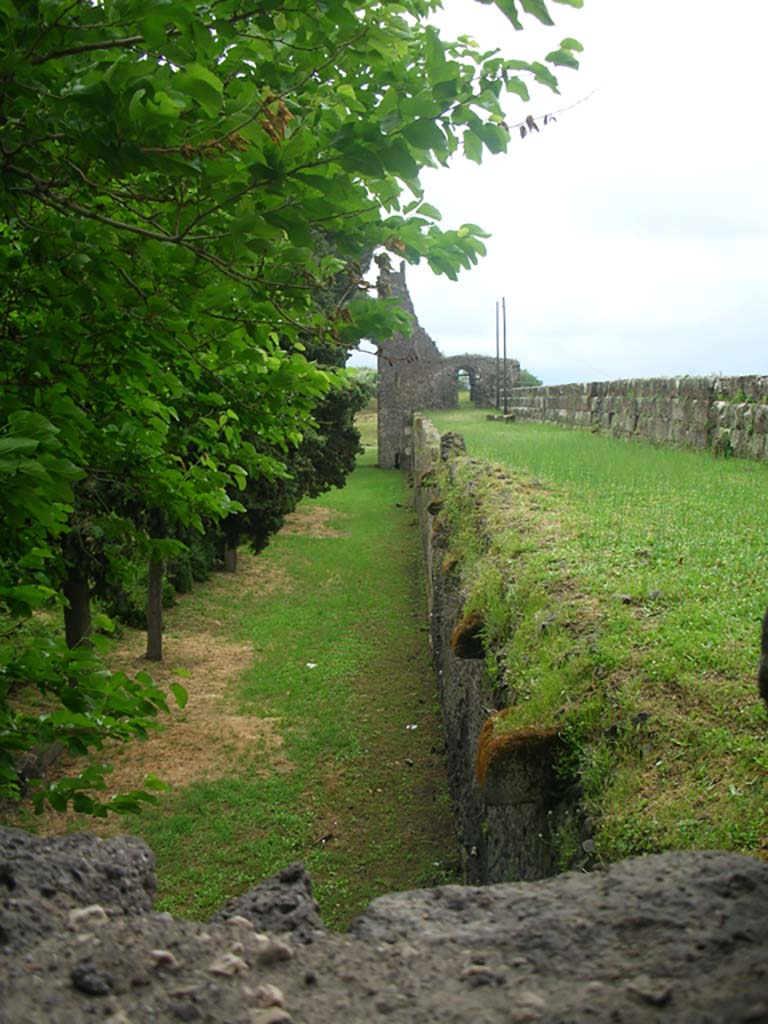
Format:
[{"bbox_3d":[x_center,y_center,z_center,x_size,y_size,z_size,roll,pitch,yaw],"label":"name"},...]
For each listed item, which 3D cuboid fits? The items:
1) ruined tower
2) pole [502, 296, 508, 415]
[{"bbox_3d":[3.864,-9.037,64.928,8.475,12.165,7.200,0,7,1],"label":"ruined tower"},{"bbox_3d":[6.182,-7.940,52.828,0.160,5.907,0.160,0,7,1],"label":"pole"}]

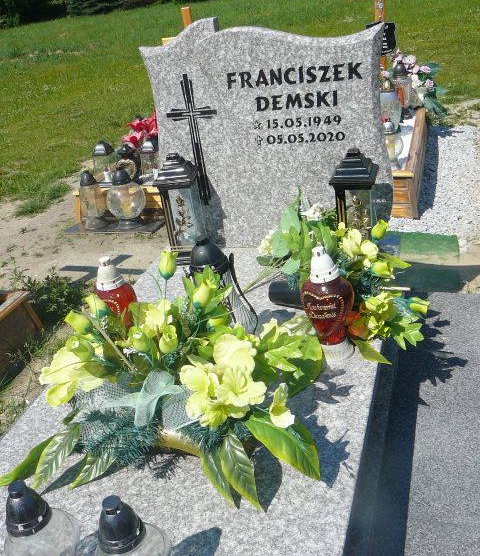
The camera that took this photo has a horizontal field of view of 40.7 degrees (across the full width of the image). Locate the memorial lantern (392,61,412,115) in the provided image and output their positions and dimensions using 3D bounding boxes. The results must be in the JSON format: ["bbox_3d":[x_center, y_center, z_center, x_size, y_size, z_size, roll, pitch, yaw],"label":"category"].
[{"bbox_3d":[1.130,-1.311,4.500,0.140,0.385,0.140,1,26,19],"label":"memorial lantern"}]

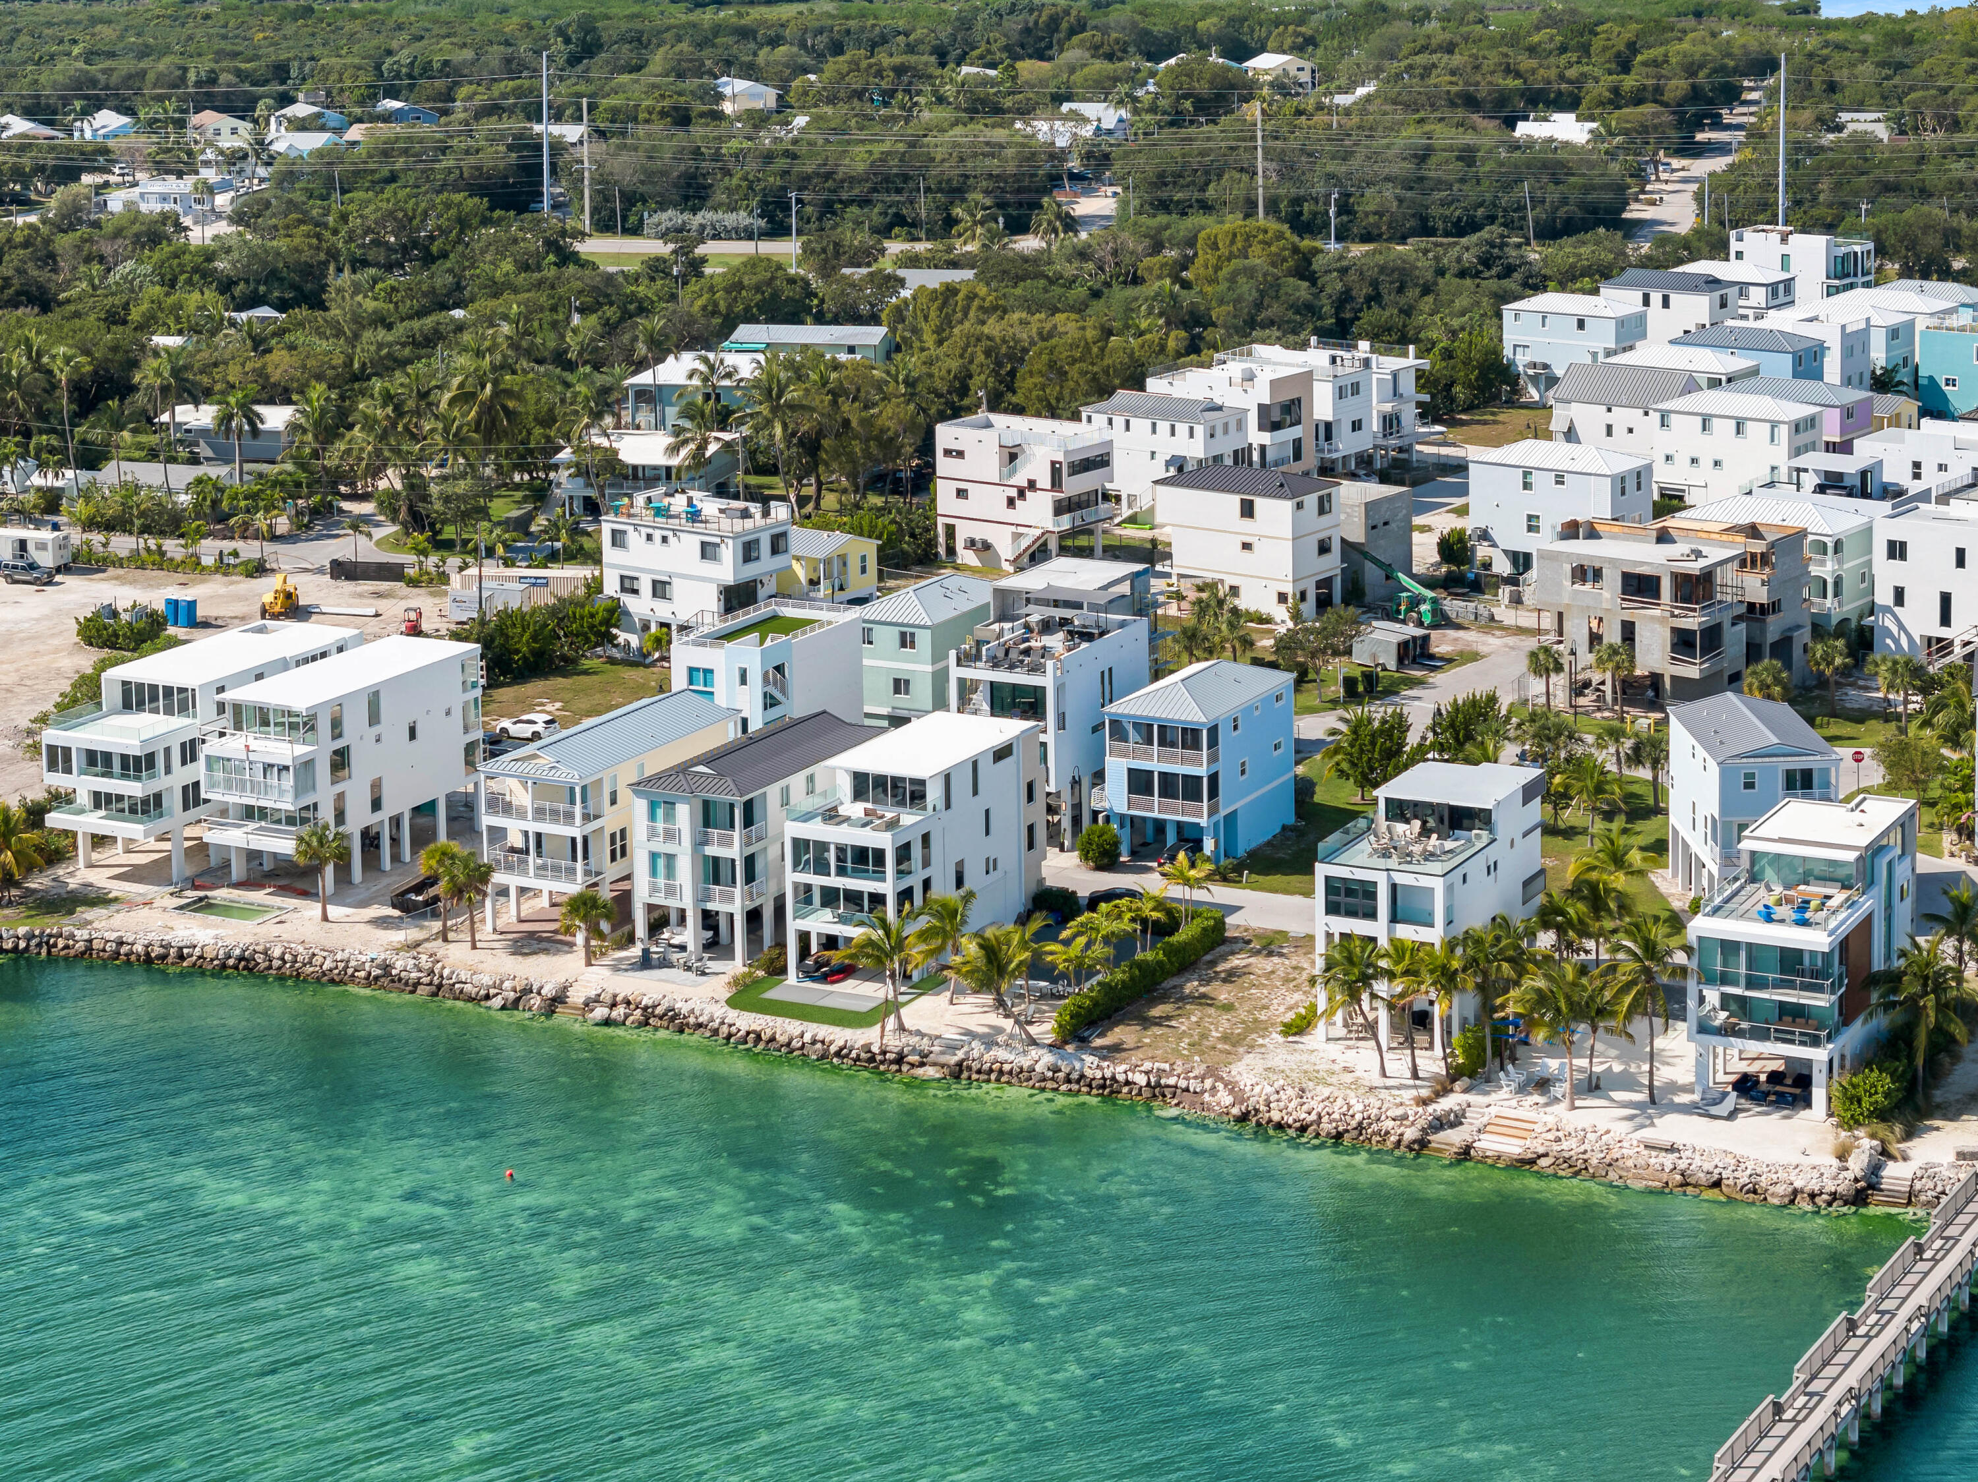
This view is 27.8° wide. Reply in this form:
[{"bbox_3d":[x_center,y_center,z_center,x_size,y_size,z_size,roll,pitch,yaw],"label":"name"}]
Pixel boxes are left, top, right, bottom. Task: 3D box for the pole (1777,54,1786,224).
[{"bbox_3d":[110.340,-82.160,557.060,0.800,27.400,0.800,0,14,0],"label":"pole"}]

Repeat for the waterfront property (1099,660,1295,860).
[{"bbox_3d":[13.645,0.939,257.905,7.284,11.084,13.579,6,16,27],"label":"waterfront property"}]

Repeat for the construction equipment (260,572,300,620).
[{"bbox_3d":[-57.520,-12.140,324.600,2.500,3.570,5.000,-1,14,-3],"label":"construction equipment"}]

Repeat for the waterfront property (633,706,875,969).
[{"bbox_3d":[-13.140,5.170,234.920,7.360,10.240,18.010,6,15,26],"label":"waterfront property"}]

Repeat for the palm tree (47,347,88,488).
[{"bbox_3d":[-87.970,-30.552,382.252,4.155,14.342,4.155,-1,14,0],"label":"palm tree"}]

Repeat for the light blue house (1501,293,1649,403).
[{"bbox_3d":[61.101,-40.786,417.363,13.464,11.505,7.008,10,18,37],"label":"light blue house"}]

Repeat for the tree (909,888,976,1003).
[{"bbox_3d":[-2.656,11.555,225.344,4.000,6.820,4.000,-1,14,0],"label":"tree"}]

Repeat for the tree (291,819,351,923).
[{"bbox_3d":[-39.320,7.720,234.830,3.460,6.040,3.460,-1,14,0],"label":"tree"}]

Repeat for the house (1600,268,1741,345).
[{"bbox_3d":[75.259,-46.489,443.214,13.417,11.042,7.130,10,17,36],"label":"house"}]

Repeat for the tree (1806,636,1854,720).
[{"bbox_3d":[60.306,-4.592,286.853,3.200,6.260,3.200,-1,14,0],"label":"tree"}]

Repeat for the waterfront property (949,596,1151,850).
[{"bbox_3d":[4.060,-0.870,261.120,7.600,13.560,13.440,8,16,28],"label":"waterfront property"}]

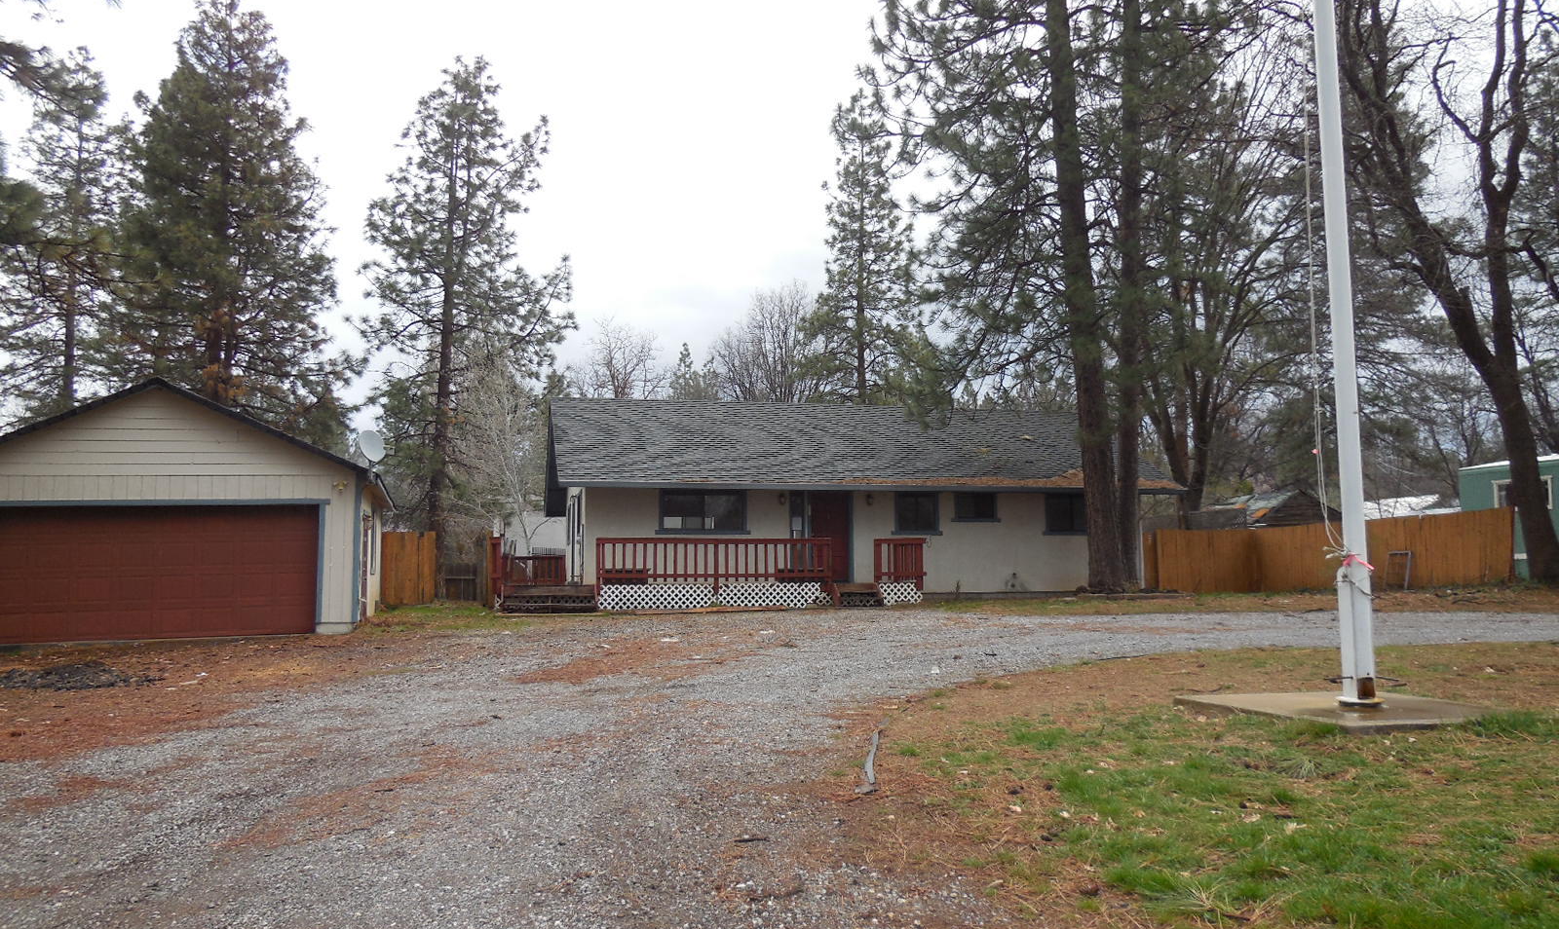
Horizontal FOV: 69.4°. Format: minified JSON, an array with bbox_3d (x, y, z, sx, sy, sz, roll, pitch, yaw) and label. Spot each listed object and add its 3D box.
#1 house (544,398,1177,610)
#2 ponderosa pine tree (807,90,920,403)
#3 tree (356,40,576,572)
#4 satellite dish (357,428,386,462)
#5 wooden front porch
[{"bbox_3d":[1.394,1.060,30.937,14.892,5.406,10.506,1,-6,-13],"label":"house"},{"bbox_3d":[3.421,-5.227,45.786,4.754,20.837,4.754,1,-6,-13],"label":"ponderosa pine tree"},{"bbox_3d":[-9.796,-4.538,35.671,6.626,17.575,6.626,1,-6,-13],"label":"tree"},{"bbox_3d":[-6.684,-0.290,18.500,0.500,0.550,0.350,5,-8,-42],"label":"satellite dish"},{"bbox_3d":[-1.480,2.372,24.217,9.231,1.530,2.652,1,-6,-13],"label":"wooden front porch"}]

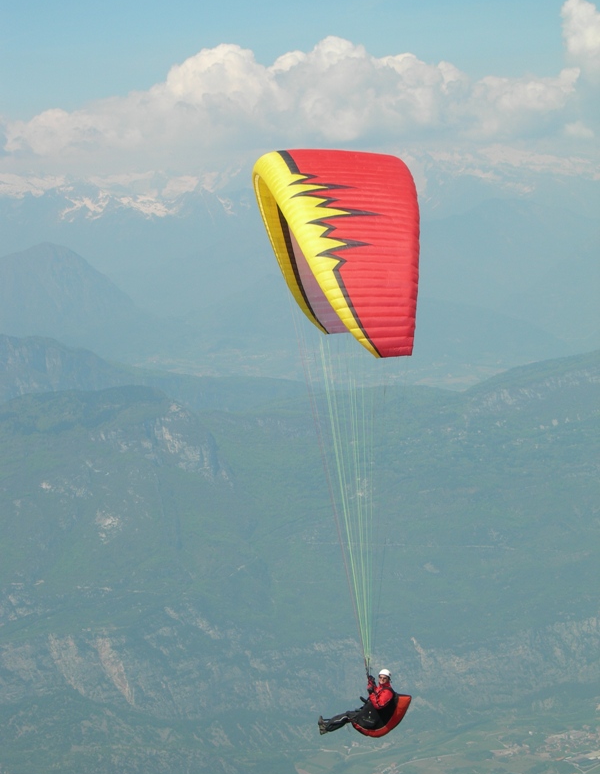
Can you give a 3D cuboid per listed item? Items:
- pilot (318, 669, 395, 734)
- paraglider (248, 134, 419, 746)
[{"bbox_3d":[0.900,5.000,30.200,1.200,0.980,0.560,-1,6,-9],"label":"pilot"},{"bbox_3d":[0.500,0.970,29.800,2.650,9.200,8.800,0,6,-5],"label":"paraglider"}]

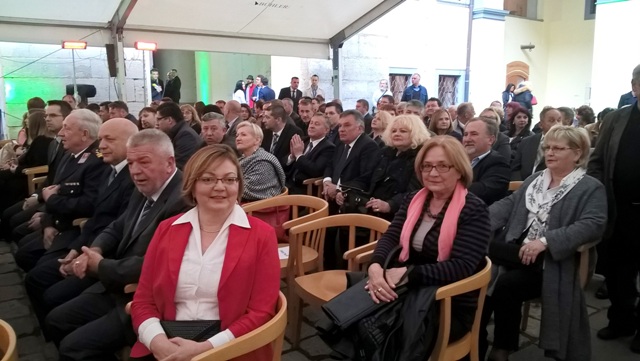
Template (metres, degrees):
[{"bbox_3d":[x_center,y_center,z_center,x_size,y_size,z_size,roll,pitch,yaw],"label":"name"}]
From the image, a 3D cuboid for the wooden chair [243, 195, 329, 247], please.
[{"bbox_3d":[-0.200,0.514,3.407,0.540,0.770,0.560,-7,12,-32],"label":"wooden chair"}]

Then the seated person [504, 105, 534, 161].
[{"bbox_3d":[1.950,-0.076,5.170,0.780,1.270,0.520,-8,13,-36],"label":"seated person"}]

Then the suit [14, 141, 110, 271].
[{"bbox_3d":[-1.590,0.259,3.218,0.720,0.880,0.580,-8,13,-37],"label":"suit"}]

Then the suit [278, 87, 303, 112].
[{"bbox_3d":[-0.590,-1.116,10.058,0.520,1.480,0.340,-2,10,-9],"label":"suit"}]

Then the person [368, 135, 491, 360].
[{"bbox_3d":[0.370,0.471,2.220,0.800,1.280,0.580,-9,13,-40],"label":"person"}]

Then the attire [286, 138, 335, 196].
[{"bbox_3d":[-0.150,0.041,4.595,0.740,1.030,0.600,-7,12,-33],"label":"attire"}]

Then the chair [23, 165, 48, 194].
[{"bbox_3d":[-2.580,0.212,4.981,0.580,0.730,0.570,-6,12,-32],"label":"chair"}]

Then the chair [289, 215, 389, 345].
[{"bbox_3d":[0.200,0.599,2.764,0.590,0.730,0.570,-6,12,-32],"label":"chair"}]

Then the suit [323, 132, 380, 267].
[{"bbox_3d":[0.130,0.136,4.165,0.760,1.060,0.600,-7,12,-36],"label":"suit"}]

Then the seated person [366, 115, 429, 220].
[{"bbox_3d":[0.490,0.196,3.705,0.800,1.280,0.580,-8,13,-36],"label":"seated person"}]

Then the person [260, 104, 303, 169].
[{"bbox_3d":[-0.450,-0.037,4.902,0.800,1.310,0.560,-7,12,-33],"label":"person"}]

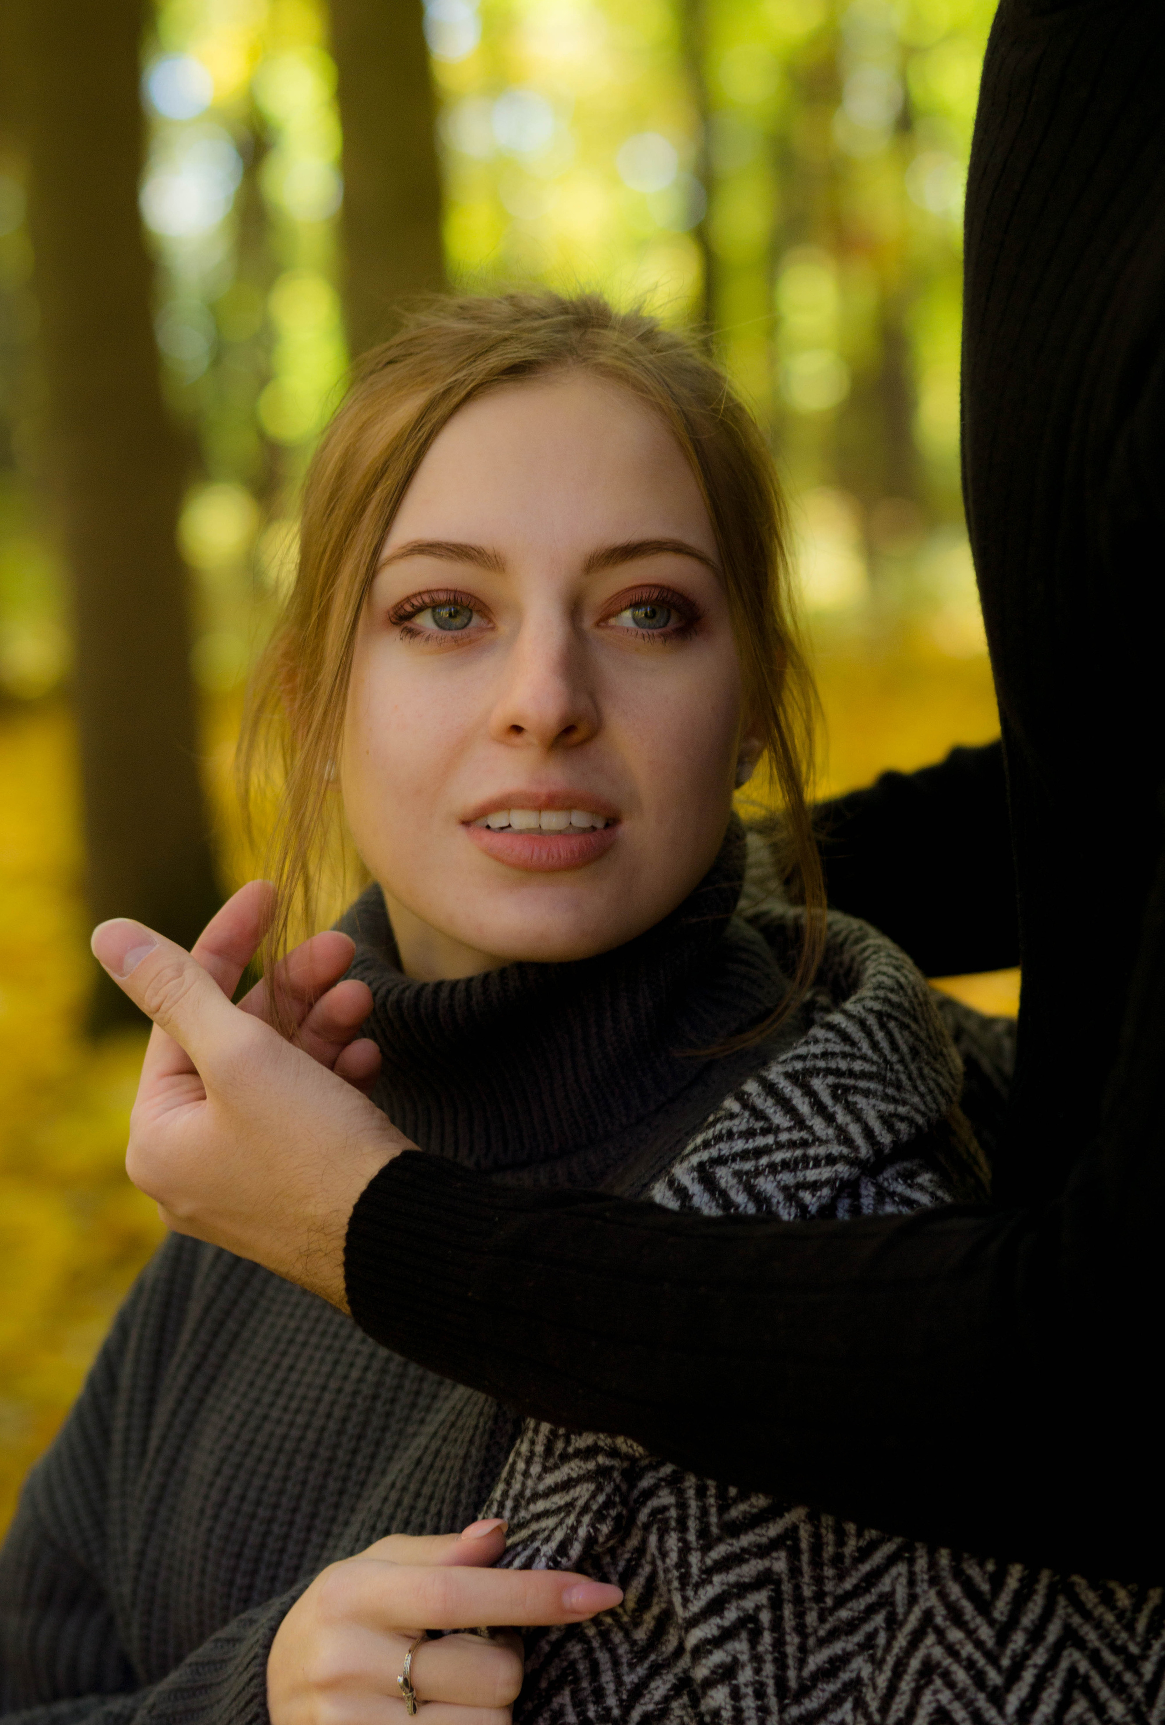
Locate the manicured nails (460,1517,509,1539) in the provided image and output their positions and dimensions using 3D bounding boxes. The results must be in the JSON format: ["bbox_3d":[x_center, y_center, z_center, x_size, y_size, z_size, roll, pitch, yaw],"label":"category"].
[{"bbox_3d":[-0.029,0.199,1.090,0.014,0.005,0.011,-14,21,20],"label":"manicured nails"}]

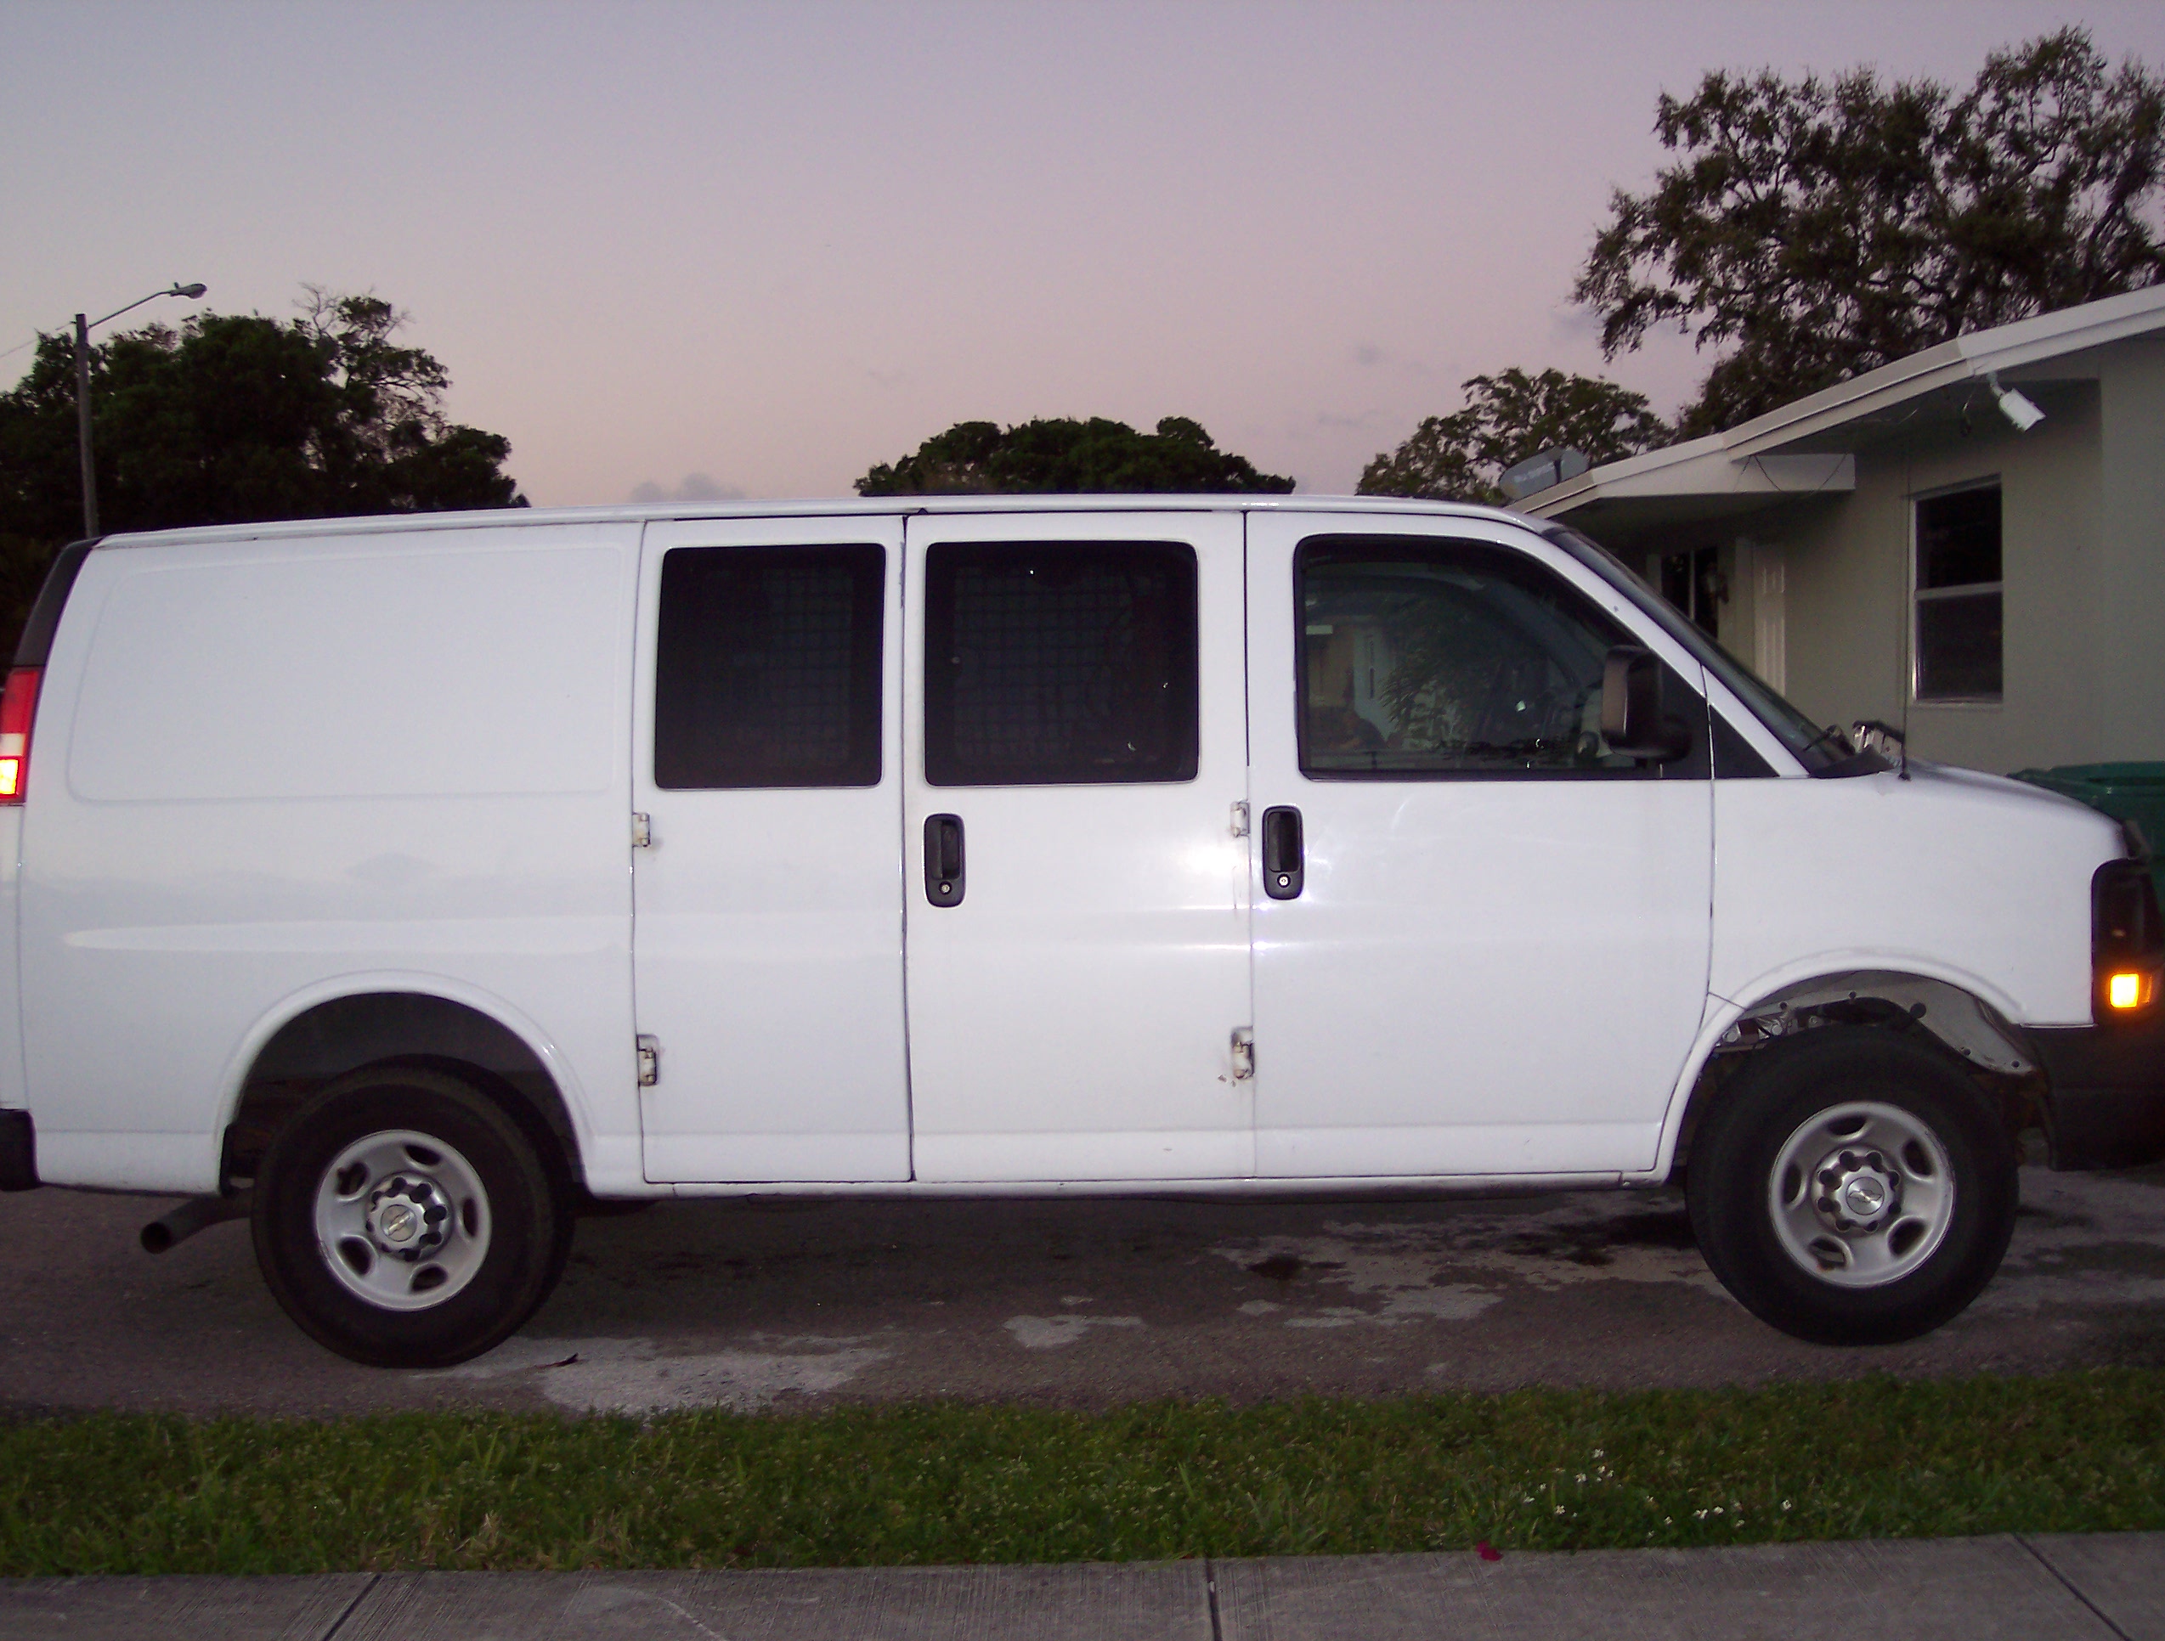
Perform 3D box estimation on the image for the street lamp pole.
[{"bbox_3d":[-16.806,-4.902,43.103,2.388,9.472,0.350,-1,3,0],"label":"street lamp pole"}]

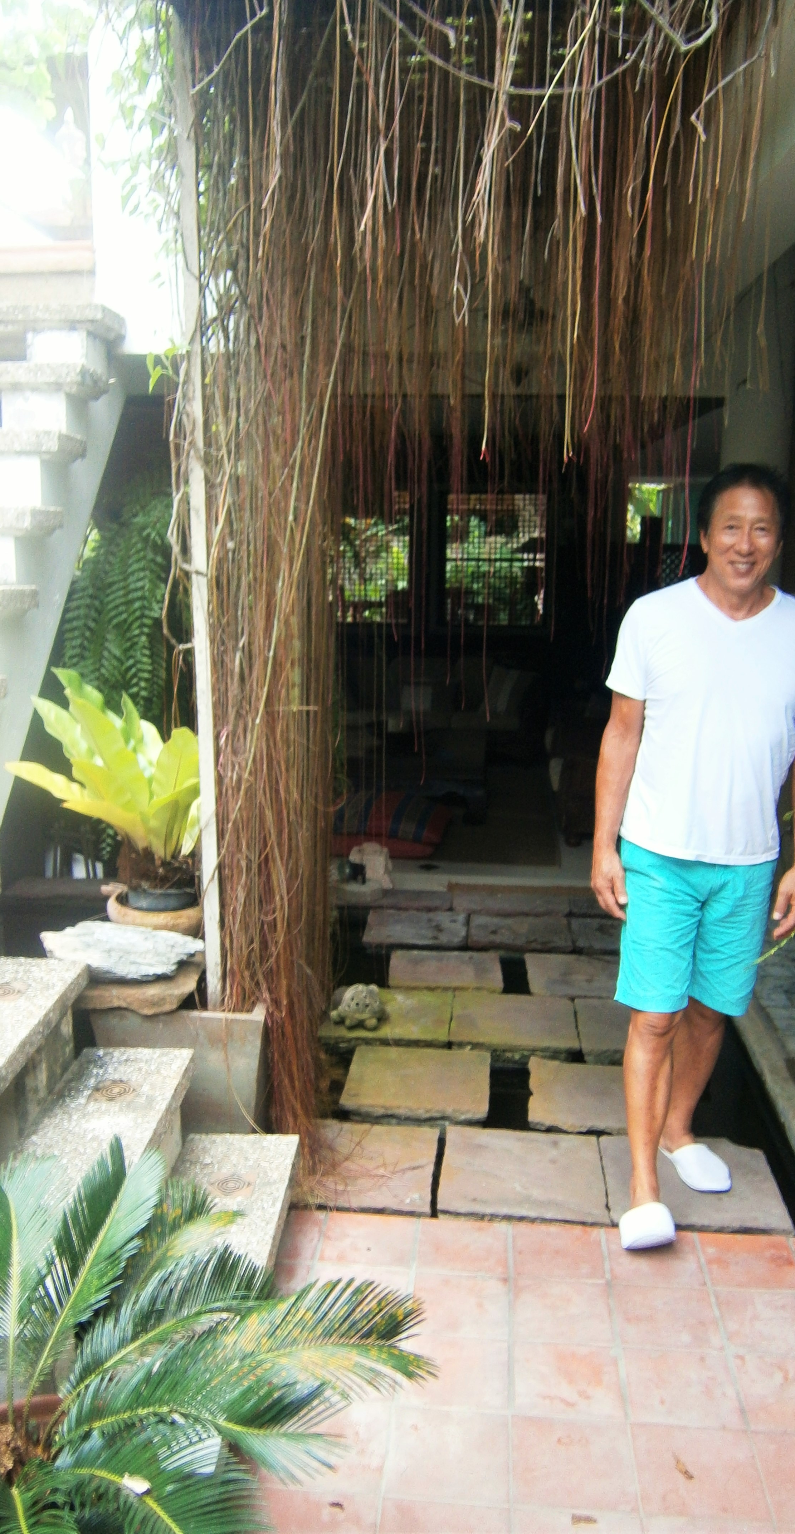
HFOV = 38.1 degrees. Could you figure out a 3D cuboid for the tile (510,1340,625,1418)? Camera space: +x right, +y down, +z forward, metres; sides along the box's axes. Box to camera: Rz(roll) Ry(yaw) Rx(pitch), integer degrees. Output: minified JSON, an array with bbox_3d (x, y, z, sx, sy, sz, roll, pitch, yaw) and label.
[{"bbox_3d":[0.313,1.141,2.137,0.198,0.015,0.194,1,10,6],"label":"tile"}]

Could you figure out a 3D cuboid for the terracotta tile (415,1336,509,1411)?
[{"bbox_3d":[0.109,1.159,2.189,0.200,0.020,0.198,1,11,5],"label":"terracotta tile"}]

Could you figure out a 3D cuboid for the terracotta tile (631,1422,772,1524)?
[{"bbox_3d":[0.507,1.203,1.952,0.200,0.020,0.198,1,11,5],"label":"terracotta tile"}]

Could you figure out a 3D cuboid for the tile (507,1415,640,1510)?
[{"bbox_3d":[0.293,1.176,1.939,0.198,0.015,0.194,1,10,6],"label":"tile"}]

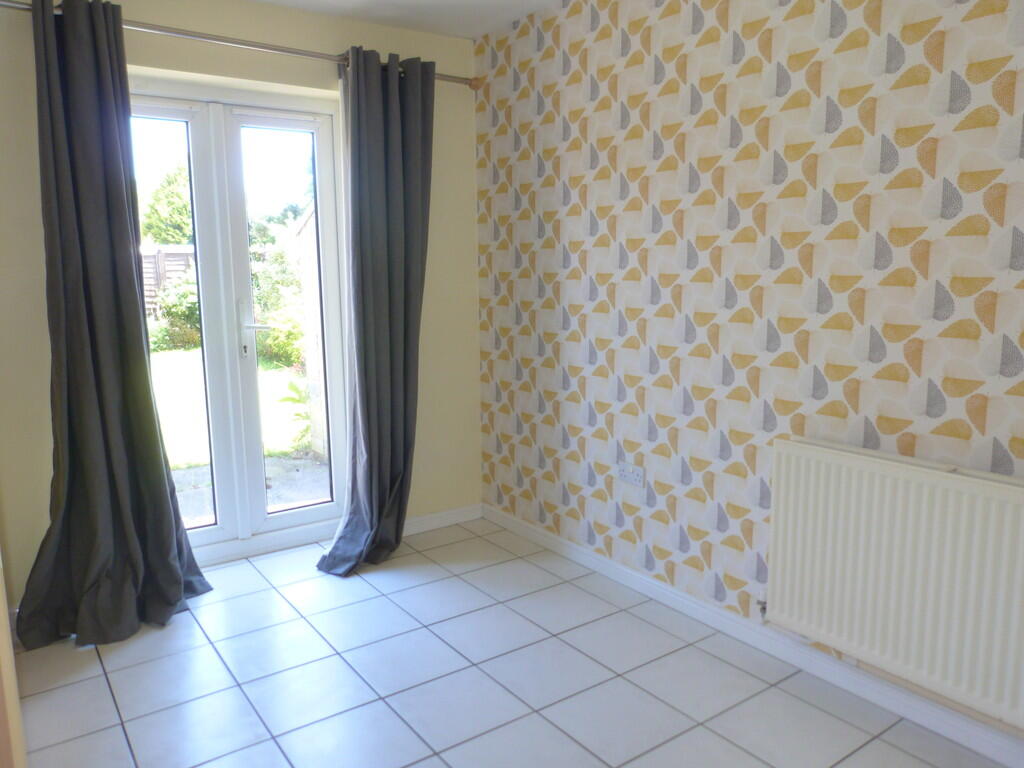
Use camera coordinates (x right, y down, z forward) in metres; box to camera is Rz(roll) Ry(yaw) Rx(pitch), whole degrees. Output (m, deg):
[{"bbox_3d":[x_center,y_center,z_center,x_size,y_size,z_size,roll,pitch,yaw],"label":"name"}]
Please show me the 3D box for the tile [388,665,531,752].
[{"bbox_3d":[-0.163,0.975,2.237,0.334,0.012,0.334,-6,10,-35],"label":"tile"}]

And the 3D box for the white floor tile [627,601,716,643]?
[{"bbox_3d":[0.583,0.884,2.749,0.151,0.010,0.332,-6,10,-35],"label":"white floor tile"}]

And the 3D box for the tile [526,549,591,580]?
[{"bbox_3d":[0.192,0.810,3.289,0.151,0.010,0.332,-6,10,-35],"label":"tile"}]

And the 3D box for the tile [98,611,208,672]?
[{"bbox_3d":[-1.299,0.925,2.665,0.334,0.012,0.334,-6,10,-35],"label":"tile"}]

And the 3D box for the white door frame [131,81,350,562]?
[{"bbox_3d":[-1.252,-0.242,3.248,1.040,1.910,0.070,-6,10,-35],"label":"white door frame"}]

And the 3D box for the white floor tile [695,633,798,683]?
[{"bbox_3d":[0.778,0.921,2.479,0.151,0.010,0.332,-6,10,-35],"label":"white floor tile"}]

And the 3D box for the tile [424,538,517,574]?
[{"bbox_3d":[-0.200,0.790,3.391,0.329,0.010,0.329,-6,10,-35],"label":"tile"}]

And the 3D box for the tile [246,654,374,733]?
[{"bbox_3d":[-0.628,0.961,2.300,0.332,0.010,0.332,-6,10,-35],"label":"tile"}]

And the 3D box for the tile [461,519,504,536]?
[{"bbox_3d":[-0.166,0.742,3.784,0.151,0.010,0.221,-6,10,-35],"label":"tile"}]

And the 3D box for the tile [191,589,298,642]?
[{"bbox_3d":[-1.010,0.880,2.818,0.329,0.010,0.329,-6,10,-35],"label":"tile"}]

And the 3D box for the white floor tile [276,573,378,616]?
[{"bbox_3d":[-0.751,0.864,3.052,0.334,0.012,0.334,-6,10,-35],"label":"white floor tile"}]

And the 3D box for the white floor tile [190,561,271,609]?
[{"bbox_3d":[-1.209,0.843,3.093,0.329,0.010,0.345,-6,10,-35],"label":"white floor tile"}]

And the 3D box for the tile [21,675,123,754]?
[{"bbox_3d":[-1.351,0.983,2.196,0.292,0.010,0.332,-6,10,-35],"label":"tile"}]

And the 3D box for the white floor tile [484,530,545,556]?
[{"bbox_3d":[0.003,0.779,3.585,0.166,0.012,0.334,-6,10,-35],"label":"white floor tile"}]

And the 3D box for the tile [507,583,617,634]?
[{"bbox_3d":[0.189,0.869,2.878,0.332,0.010,0.332,-6,10,-35],"label":"tile"}]

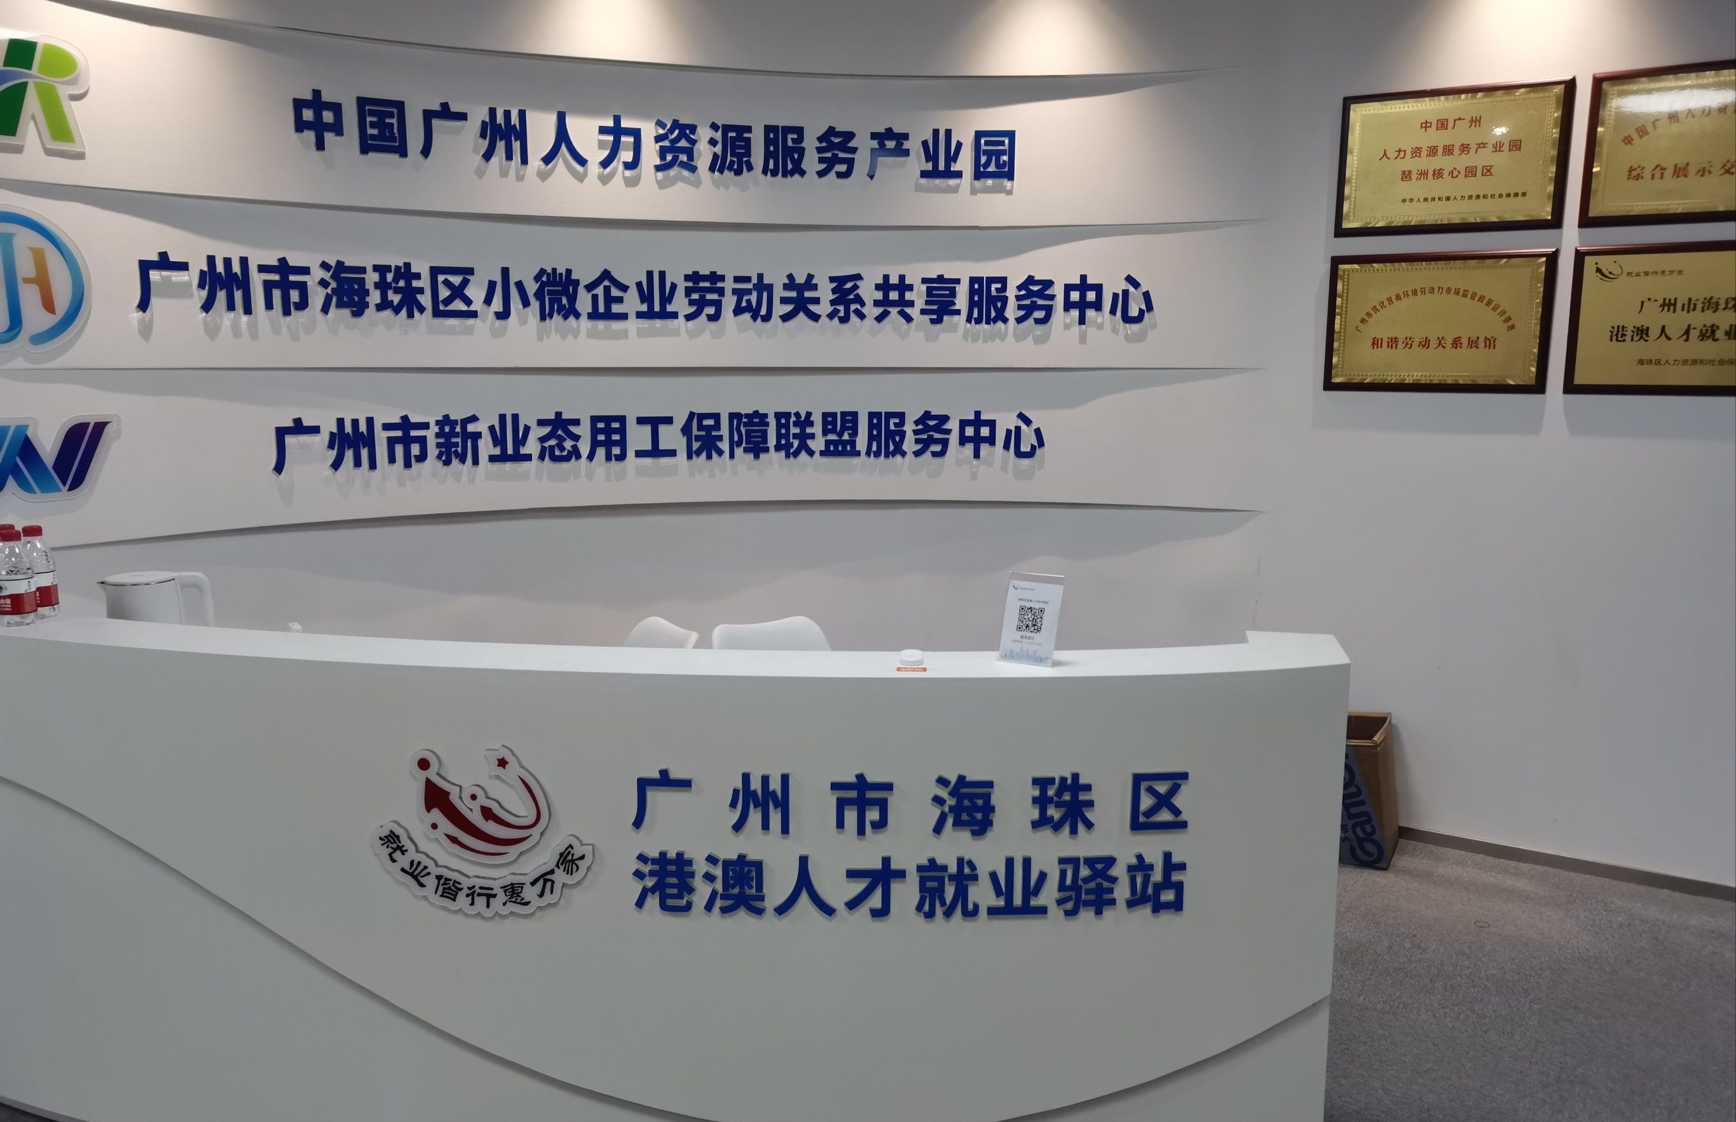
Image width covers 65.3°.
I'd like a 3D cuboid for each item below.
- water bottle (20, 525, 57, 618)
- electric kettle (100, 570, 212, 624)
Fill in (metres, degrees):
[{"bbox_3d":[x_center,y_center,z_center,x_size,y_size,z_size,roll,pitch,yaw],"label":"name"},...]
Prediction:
[{"bbox_3d":[-1.576,0.020,2.567,0.064,0.172,0.064,0,9,0],"label":"water bottle"},{"bbox_3d":[-1.477,0.148,2.819,0.222,0.240,0.155,-2,10,-14],"label":"electric kettle"}]

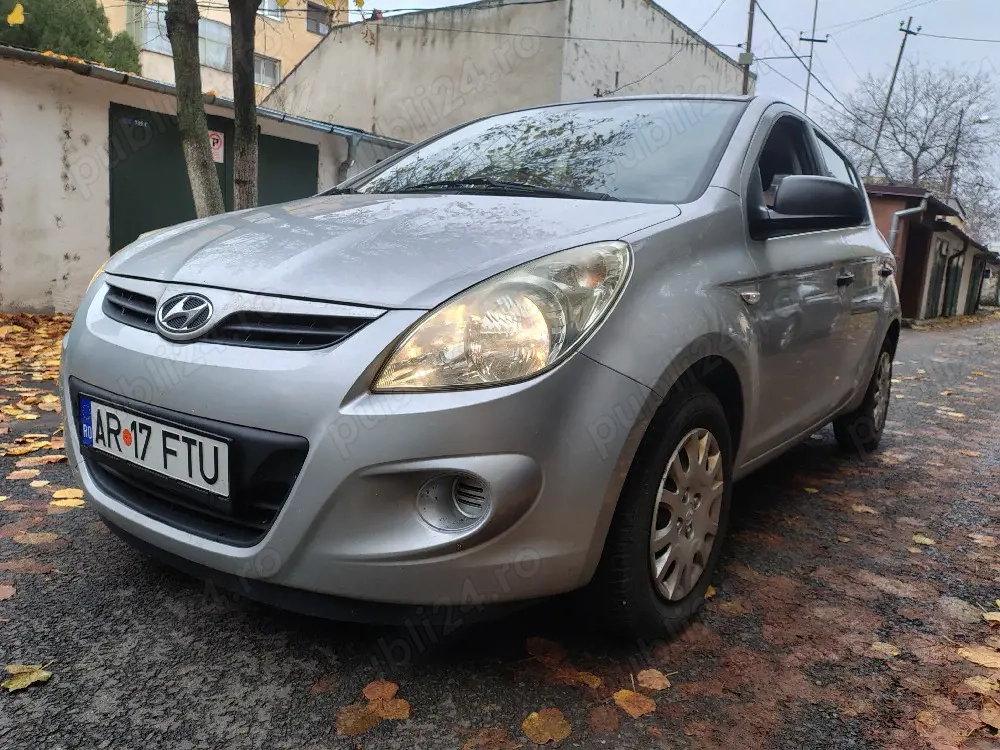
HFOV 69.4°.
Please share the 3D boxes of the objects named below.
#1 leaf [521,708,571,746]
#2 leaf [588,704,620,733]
[{"bbox_3d":[0.090,0.666,1.372,0.083,0.008,0.106,5,9,20],"label":"leaf"},{"bbox_3d":[0.202,0.665,1.398,0.061,0.008,0.090,3,8,7],"label":"leaf"}]

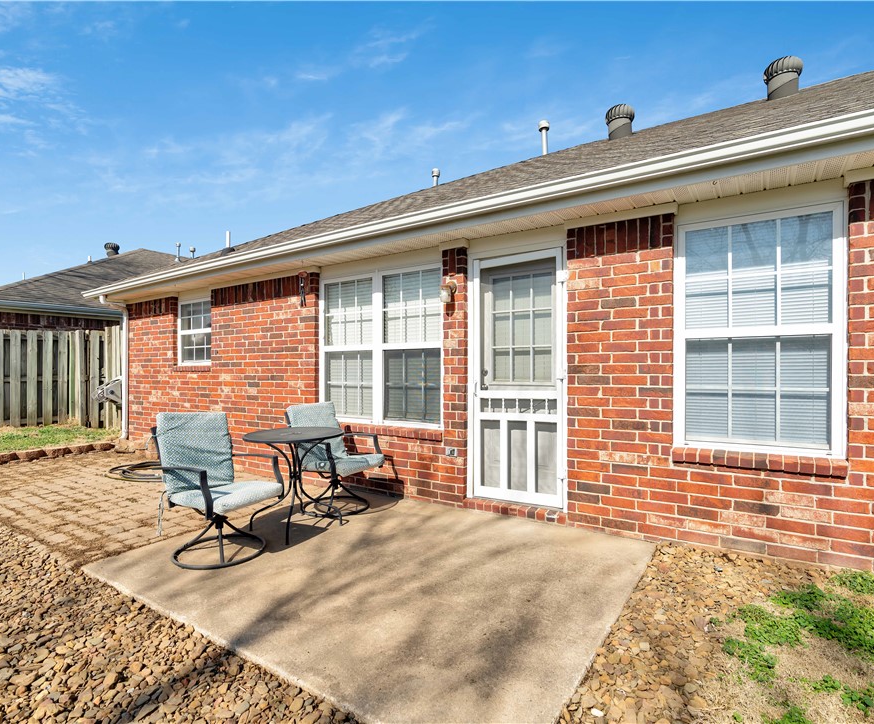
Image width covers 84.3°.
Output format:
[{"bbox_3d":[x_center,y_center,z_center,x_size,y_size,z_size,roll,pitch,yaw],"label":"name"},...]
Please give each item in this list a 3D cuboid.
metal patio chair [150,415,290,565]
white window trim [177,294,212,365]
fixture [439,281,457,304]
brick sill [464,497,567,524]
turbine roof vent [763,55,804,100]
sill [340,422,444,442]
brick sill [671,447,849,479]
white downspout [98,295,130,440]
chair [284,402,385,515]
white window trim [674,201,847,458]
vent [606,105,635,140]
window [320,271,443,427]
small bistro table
[{"bbox_3d":[-1.462,0.816,3.253,0.680,0.910,0.600,0,-1,29],"label":"metal patio chair"},{"bbox_3d":[-3.300,-0.395,6.625,0.860,0.890,0.100,0,0,33],"label":"white window trim"},{"bbox_3d":[0.086,-0.610,4.185,0.125,0.210,0.170,0,0,33],"label":"fixture"},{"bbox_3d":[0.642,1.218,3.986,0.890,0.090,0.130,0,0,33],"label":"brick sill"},{"bbox_3d":[4.356,-3.516,6.066,0.410,0.540,0.410,0,-1,33],"label":"turbine roof vent"},{"bbox_3d":[-0.609,0.685,4.842,1.617,0.100,0.110,0,-1,33],"label":"sill"},{"bbox_3d":[2.028,0.635,3.098,0.925,0.100,0.110,0,-1,33],"label":"brick sill"},{"bbox_3d":[-4.900,0.109,7.328,0.100,2.200,0.360,0,0,33],"label":"white downspout"},{"bbox_3d":[-0.938,0.852,4.437,0.750,0.910,0.640,0,0,34],"label":"chair"},{"bbox_3d":[2.037,-0.186,3.113,0.920,1.520,0.090,0,0,33],"label":"white window trim"},{"bbox_3d":[2.719,-3.497,7.149,0.410,0.540,0.410,0,-1,33],"label":"vent"},{"bbox_3d":[-0.595,-0.131,4.839,1.570,1.460,0.100,0,0,33],"label":"window"},{"bbox_3d":[-1.077,0.919,3.709,0.750,0.716,0.750,0,-1,0],"label":"small bistro table"}]

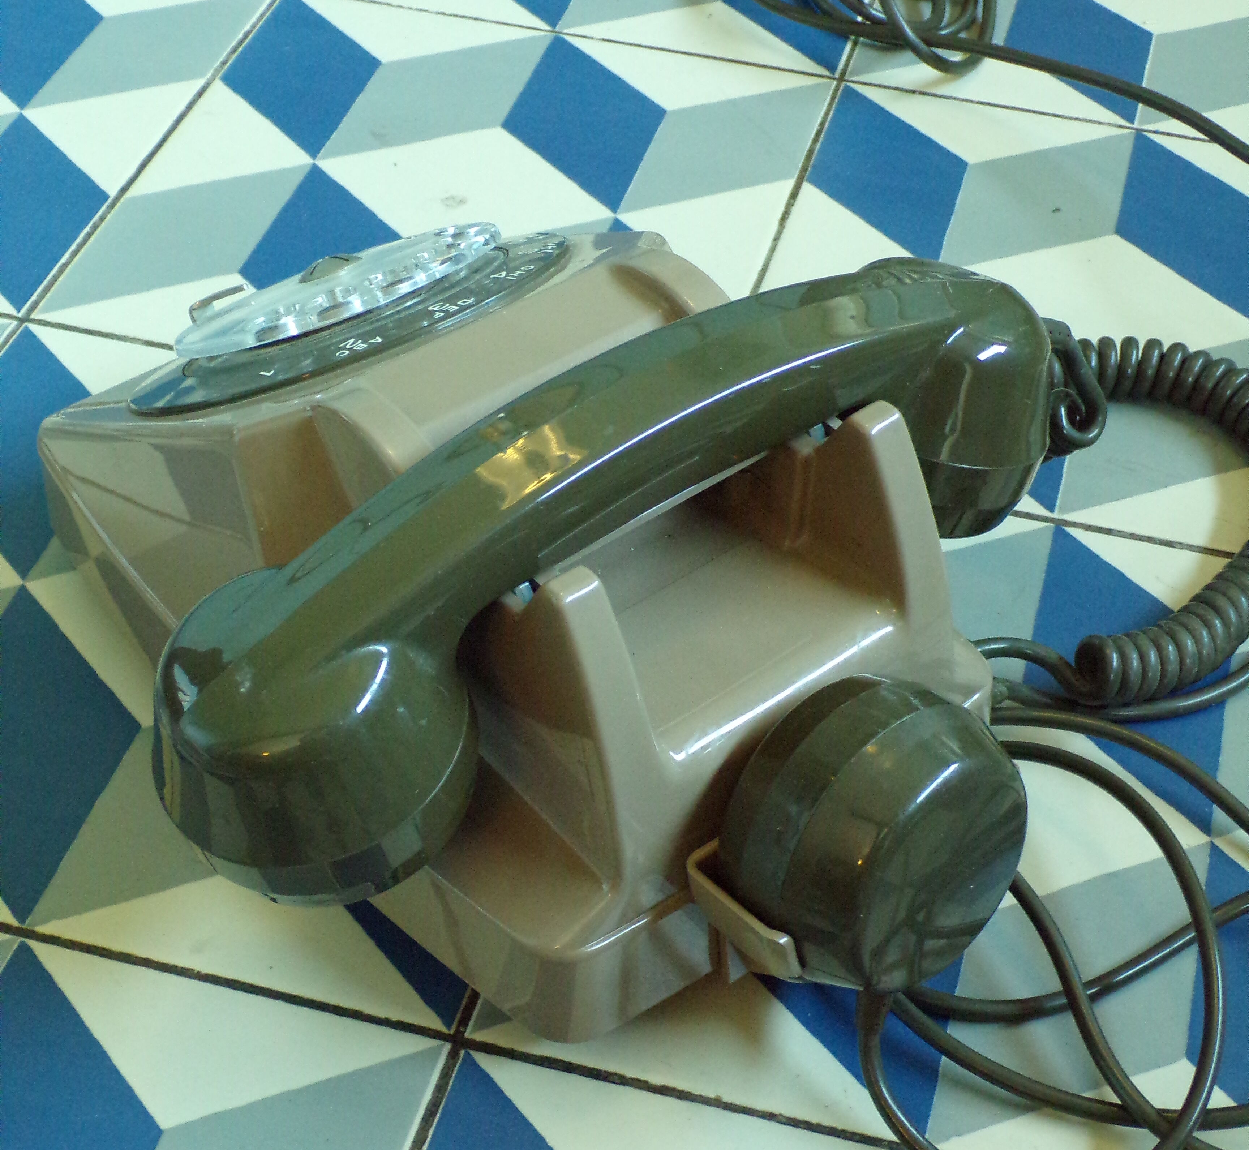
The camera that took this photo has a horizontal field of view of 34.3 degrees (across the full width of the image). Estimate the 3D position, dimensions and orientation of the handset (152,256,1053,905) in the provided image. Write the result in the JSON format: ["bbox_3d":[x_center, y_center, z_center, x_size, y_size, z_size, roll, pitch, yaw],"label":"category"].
[{"bbox_3d":[0.004,-0.012,0.411,0.218,0.078,0.059,-28,52,-27],"label":"handset"}]

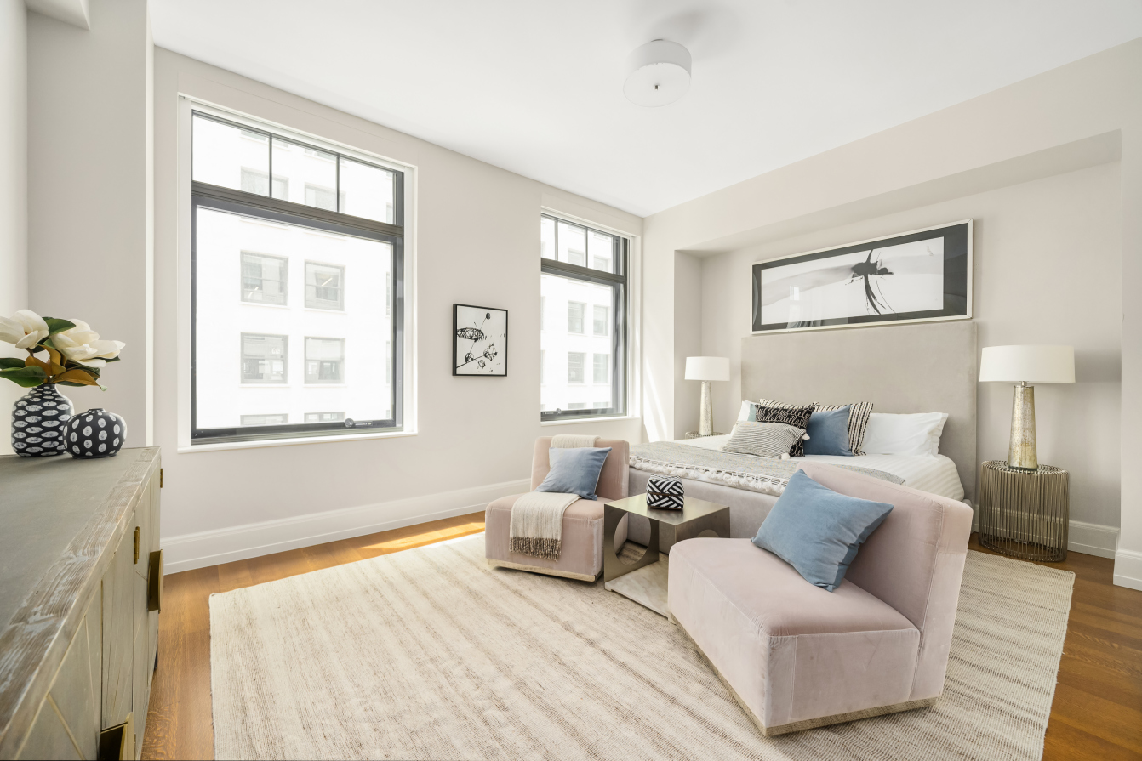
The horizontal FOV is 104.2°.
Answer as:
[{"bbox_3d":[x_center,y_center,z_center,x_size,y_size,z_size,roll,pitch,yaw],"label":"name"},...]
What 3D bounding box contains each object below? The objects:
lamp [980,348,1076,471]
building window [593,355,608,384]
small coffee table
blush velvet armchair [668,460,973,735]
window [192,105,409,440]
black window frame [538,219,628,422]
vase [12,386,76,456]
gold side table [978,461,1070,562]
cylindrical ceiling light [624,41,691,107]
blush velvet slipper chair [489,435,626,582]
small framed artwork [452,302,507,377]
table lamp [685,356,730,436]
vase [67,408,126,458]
[{"bbox_3d":[3.246,0.201,3.179,0.482,0.872,0.482,0,0,-40],"label":"lamp"},{"bbox_3d":[2.035,-0.770,30.692,1.450,2.095,0.200,0,0,-40],"label":"building window"},{"bbox_3d":[0.540,0.964,2.537,0.488,0.495,0.488,0,0,-40],"label":"small coffee table"},{"bbox_3d":[1.003,0.817,1.941,0.885,0.768,0.757,0,0,-13],"label":"blush velvet armchair"},{"bbox_3d":[-2.011,-0.676,3.419,1.385,2.222,0.140,0,0,-40],"label":"window"},{"bbox_3d":[0.149,-0.657,5.085,1.350,2.170,0.120,0,0,-40],"label":"black window frame"},{"bbox_3d":[-2.020,0.149,1.701,0.157,0.275,0.157,0,0,-40],"label":"vase"},{"bbox_3d":[3.220,0.913,3.170,0.442,0.584,0.442,0,0,-40],"label":"gold side table"},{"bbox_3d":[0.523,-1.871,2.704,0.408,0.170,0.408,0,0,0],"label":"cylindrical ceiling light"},{"bbox_3d":[-0.047,0.813,3.181,0.757,0.768,0.885,0,0,20],"label":"blush velvet slipper chair"},{"bbox_3d":[-0.827,-0.357,4.106,0.540,0.635,0.040,0,0,-40],"label":"small framed artwork"},{"bbox_3d":[1.579,0.186,5.095,0.485,0.885,0.485,0,0,-40],"label":"table lamp"},{"bbox_3d":[-1.781,0.196,1.668,0.161,0.178,0.161,0,0,0],"label":"vase"}]

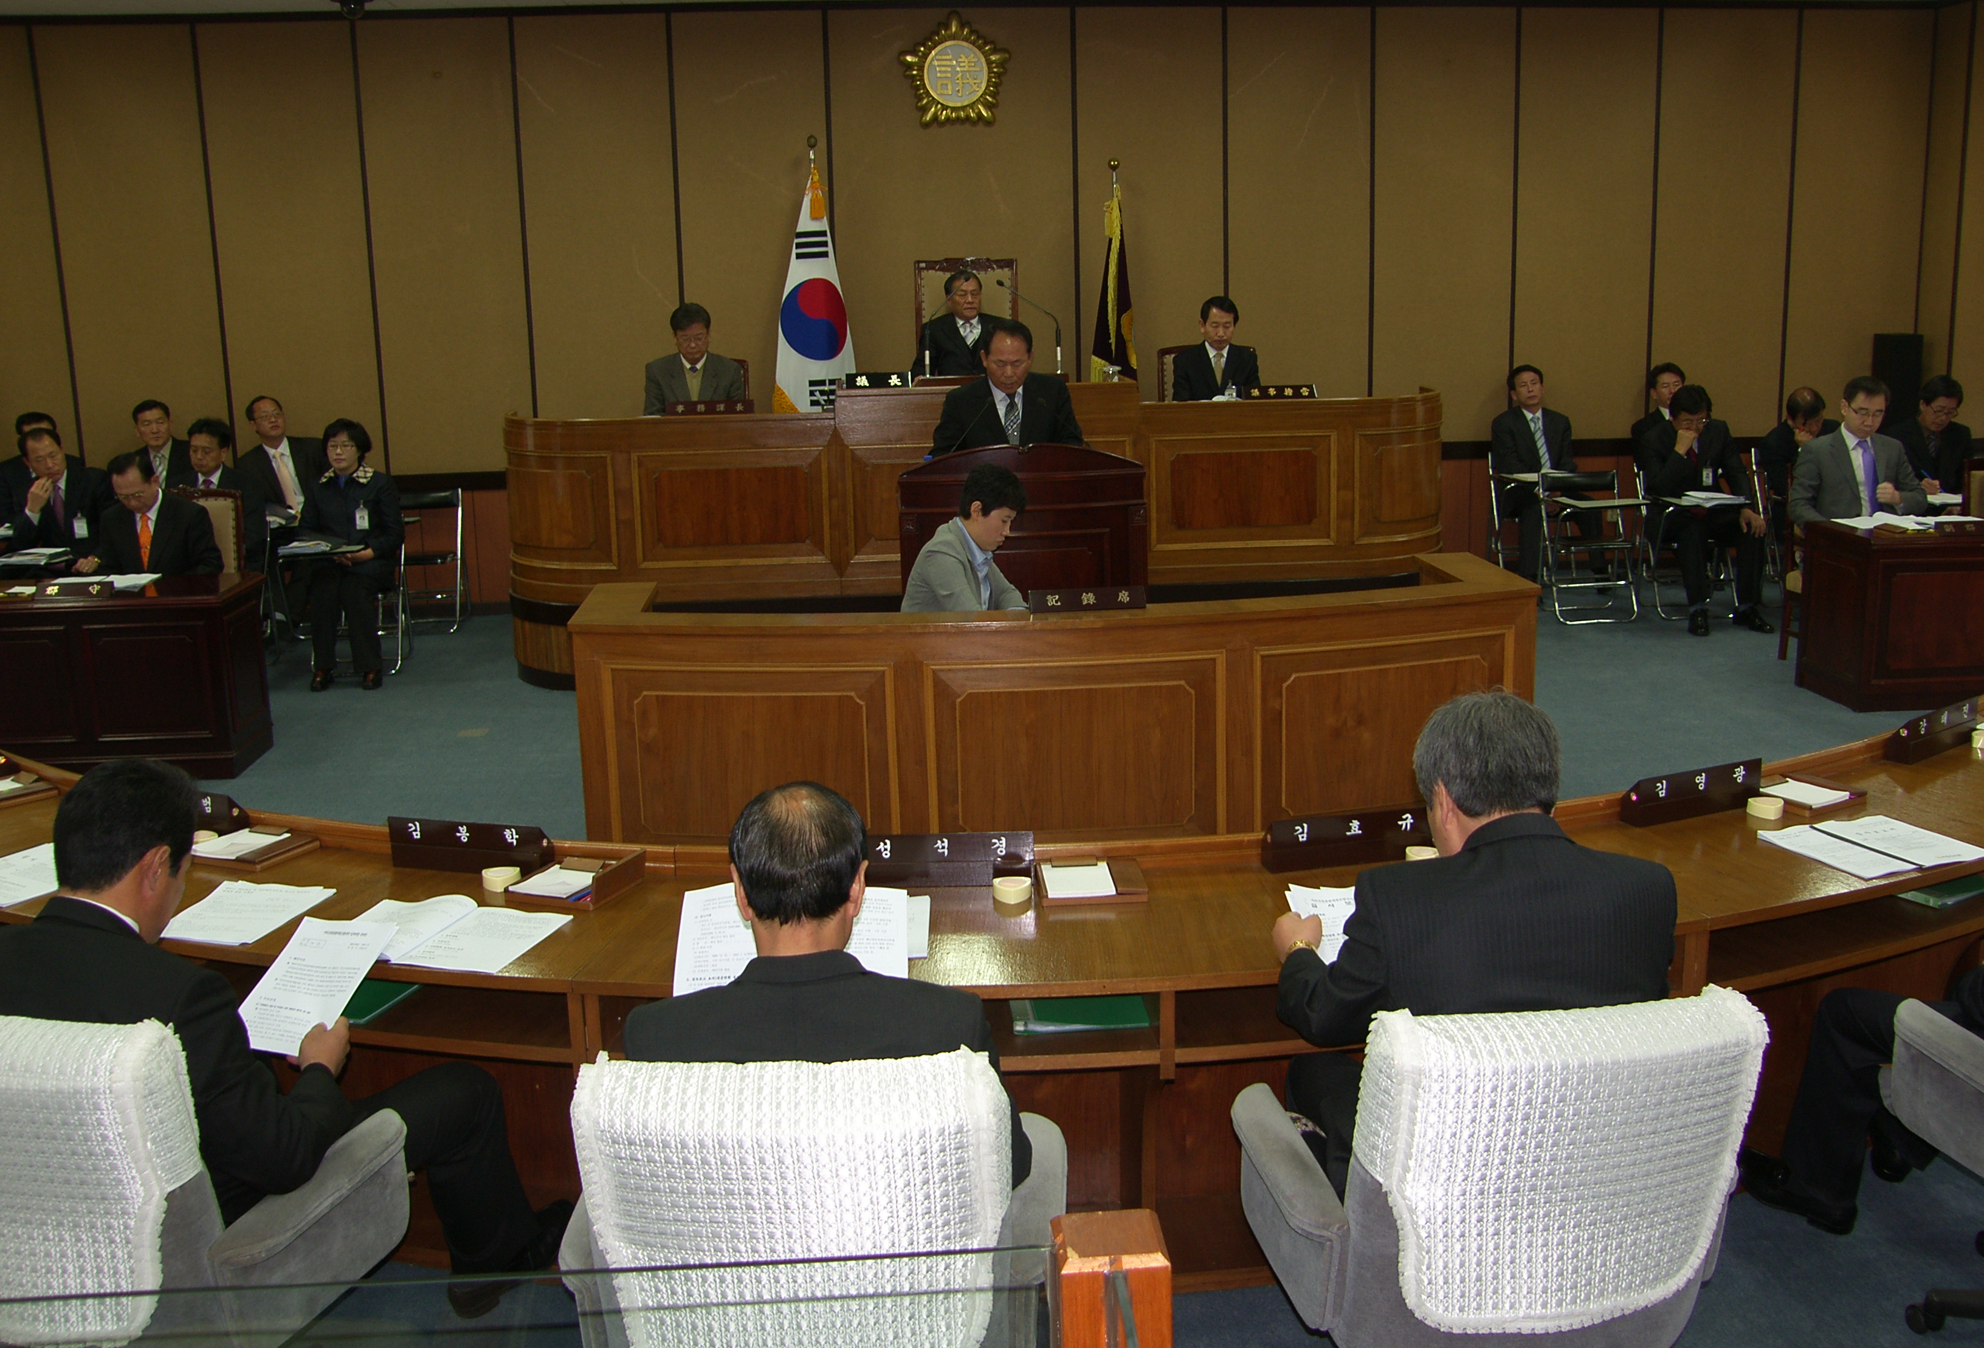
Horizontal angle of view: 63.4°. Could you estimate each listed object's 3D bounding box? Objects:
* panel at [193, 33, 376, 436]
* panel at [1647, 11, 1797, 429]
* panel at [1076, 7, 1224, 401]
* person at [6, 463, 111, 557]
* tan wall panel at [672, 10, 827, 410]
[{"bbox_3d":[-3.920,-2.345,9.013,0.830,2.500,0.060,-3,13,-5],"label":"panel"},{"bbox_3d":[4.584,-2.793,10.043,0.861,2.593,0.050,-2,10,-4],"label":"panel"},{"bbox_3d":[0.969,-2.683,9.753,0.863,2.601,0.050,-2,10,-4],"label":"panel"},{"bbox_3d":[-4.442,-0.526,7.736,0.560,1.270,0.800,-6,14,-17],"label":"person"},{"bbox_3d":[-1.359,-2.548,9.395,0.890,2.450,0.040,-2,13,-4],"label":"tan wall panel"}]

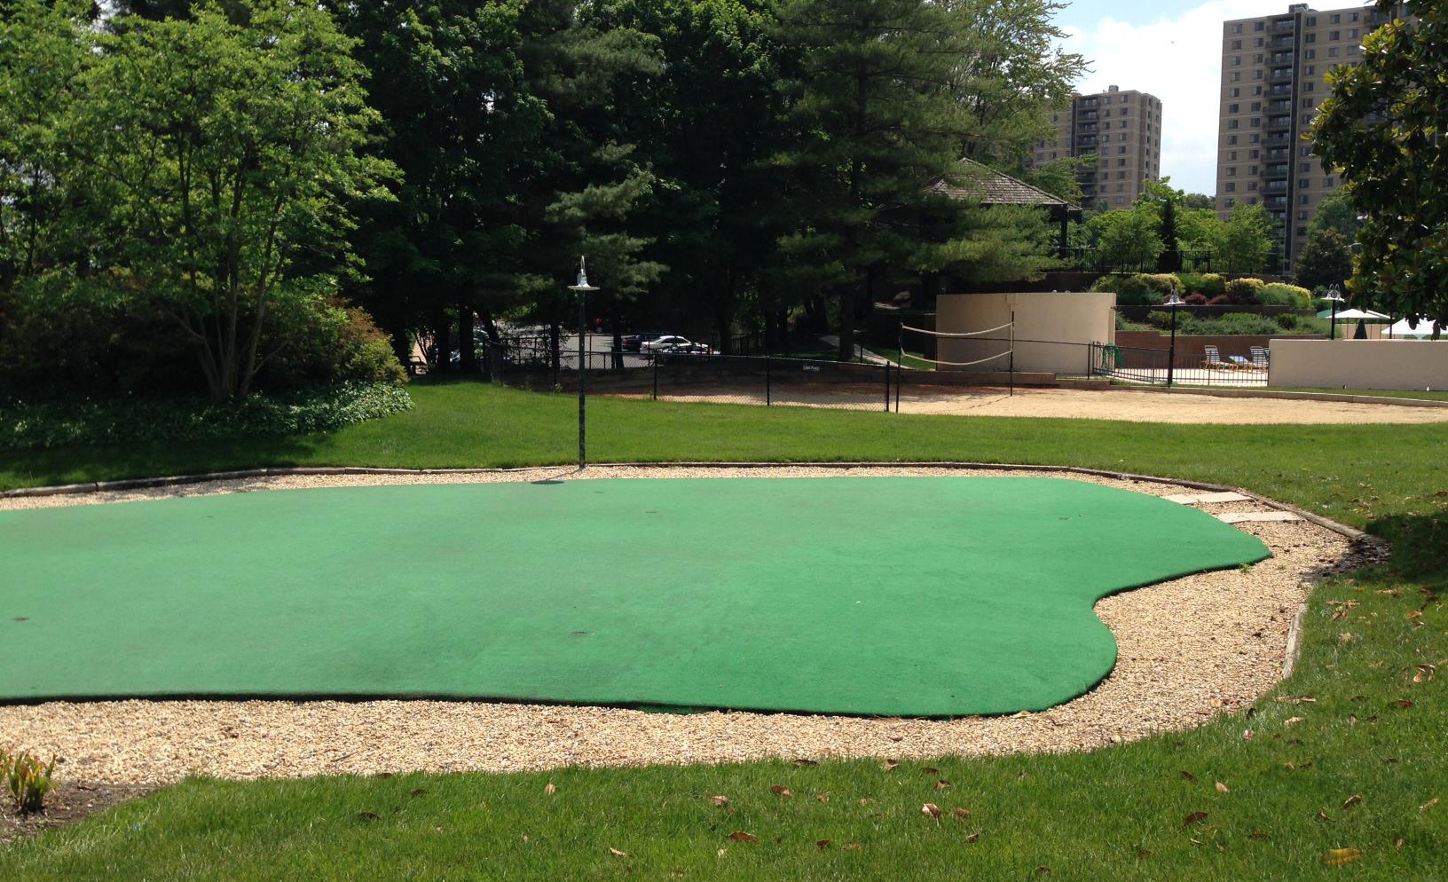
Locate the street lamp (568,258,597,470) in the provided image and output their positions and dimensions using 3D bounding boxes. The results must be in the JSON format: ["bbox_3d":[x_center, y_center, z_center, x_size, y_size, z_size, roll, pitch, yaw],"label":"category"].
[{"bbox_3d":[-2.095,-1.168,20.500,0.480,3.140,0.480,0,5,0],"label":"street lamp"}]

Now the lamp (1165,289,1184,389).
[{"bbox_3d":[14.153,-3.262,43.500,0.620,3.150,0.600,0,5,0],"label":"lamp"}]

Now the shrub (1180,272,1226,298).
[{"bbox_3d":[22.039,-7.130,63.500,2.000,1.250,1.750,0,5,0],"label":"shrub"}]

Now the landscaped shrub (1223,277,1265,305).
[{"bbox_3d":[23.424,-6.707,62.000,1.800,1.300,1.700,0,5,0],"label":"landscaped shrub"}]

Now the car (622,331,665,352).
[{"bbox_3d":[-4.241,-6.321,90.000,4.700,1.500,1.850,-2,6,-19],"label":"car"}]

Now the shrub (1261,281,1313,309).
[{"bbox_3d":[25.024,-6.502,61.500,2.250,1.300,1.900,0,5,0],"label":"shrub"}]

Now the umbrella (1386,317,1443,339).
[{"bbox_3d":[26.418,-3.614,52.500,2.700,2.500,2.700,0,5,0],"label":"umbrella"}]

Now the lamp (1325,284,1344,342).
[{"bbox_3d":[20.010,-3.564,45.300,0.680,3.150,0.620,0,5,0],"label":"lamp"}]

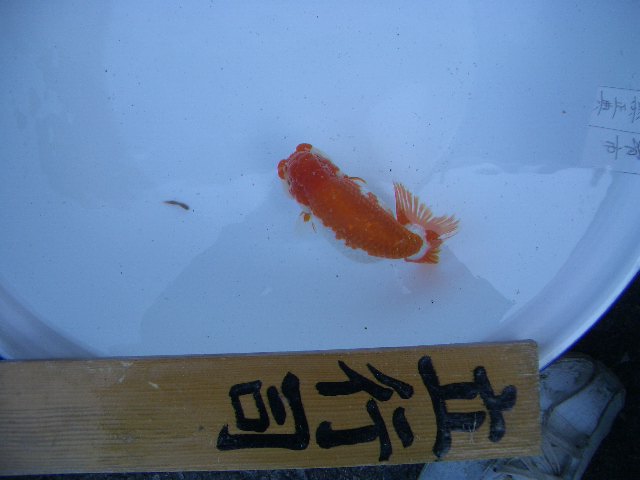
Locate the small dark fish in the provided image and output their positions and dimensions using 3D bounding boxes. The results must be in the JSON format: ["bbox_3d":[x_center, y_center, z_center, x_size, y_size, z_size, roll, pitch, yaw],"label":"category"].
[{"bbox_3d":[-0.109,-0.026,0.490,0.021,0.004,0.005,15,84,0],"label":"small dark fish"}]

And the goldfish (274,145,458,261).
[{"bbox_3d":[0.030,-0.022,0.475,0.136,0.055,0.065,32,84,2],"label":"goldfish"}]

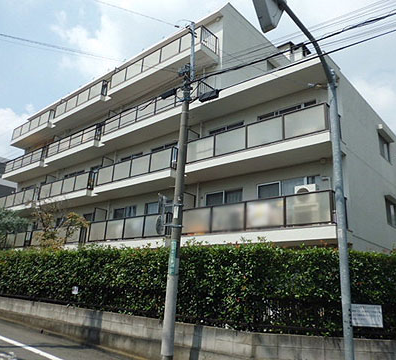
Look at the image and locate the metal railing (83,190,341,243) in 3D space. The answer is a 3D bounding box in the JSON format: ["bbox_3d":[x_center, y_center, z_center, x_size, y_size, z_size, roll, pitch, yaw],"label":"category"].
[{"bbox_3d":[-0.566,1.799,14.302,12.241,0.933,1.003,-11,-22,40],"label":"metal railing"}]

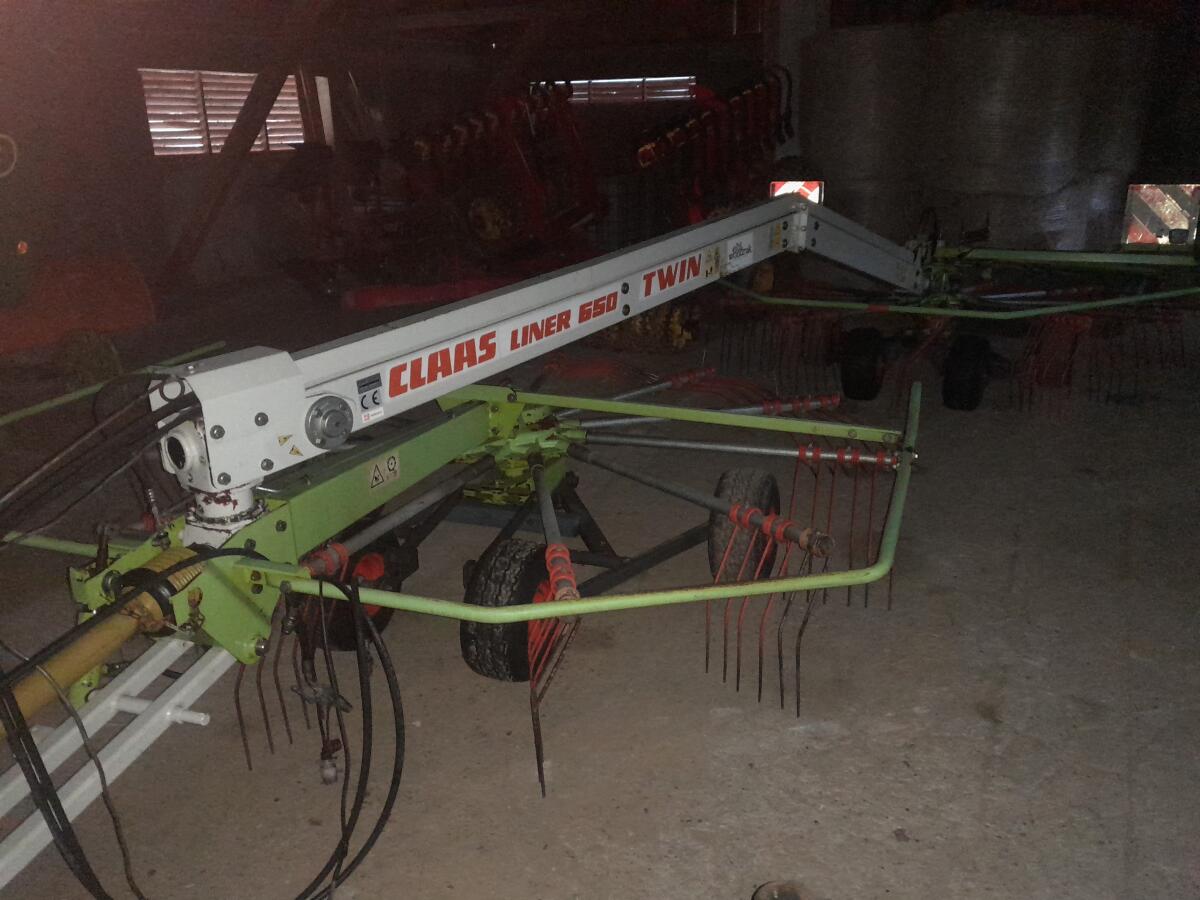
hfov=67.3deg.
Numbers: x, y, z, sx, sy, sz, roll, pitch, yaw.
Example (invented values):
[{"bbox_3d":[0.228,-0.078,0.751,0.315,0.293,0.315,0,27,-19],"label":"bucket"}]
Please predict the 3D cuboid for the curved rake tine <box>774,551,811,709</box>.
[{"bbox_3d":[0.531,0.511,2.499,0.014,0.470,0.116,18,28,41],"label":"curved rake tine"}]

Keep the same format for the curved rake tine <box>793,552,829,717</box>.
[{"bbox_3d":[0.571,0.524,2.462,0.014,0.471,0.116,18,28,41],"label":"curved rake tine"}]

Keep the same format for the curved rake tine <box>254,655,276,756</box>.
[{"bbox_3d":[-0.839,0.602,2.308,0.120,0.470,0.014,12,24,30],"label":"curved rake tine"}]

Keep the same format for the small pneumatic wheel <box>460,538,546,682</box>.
[{"bbox_3d":[-0.249,0.484,2.725,0.172,0.423,0.423,9,23,23],"label":"small pneumatic wheel"}]

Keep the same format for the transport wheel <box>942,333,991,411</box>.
[{"bbox_3d":[2.058,-0.432,5.076,0.172,0.423,0.423,4,21,13],"label":"transport wheel"}]

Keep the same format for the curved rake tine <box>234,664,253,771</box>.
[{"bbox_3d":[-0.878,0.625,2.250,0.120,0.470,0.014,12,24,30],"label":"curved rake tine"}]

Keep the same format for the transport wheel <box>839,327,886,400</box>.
[{"bbox_3d":[1.542,-0.500,5.275,0.172,0.423,0.423,9,23,24],"label":"transport wheel"}]

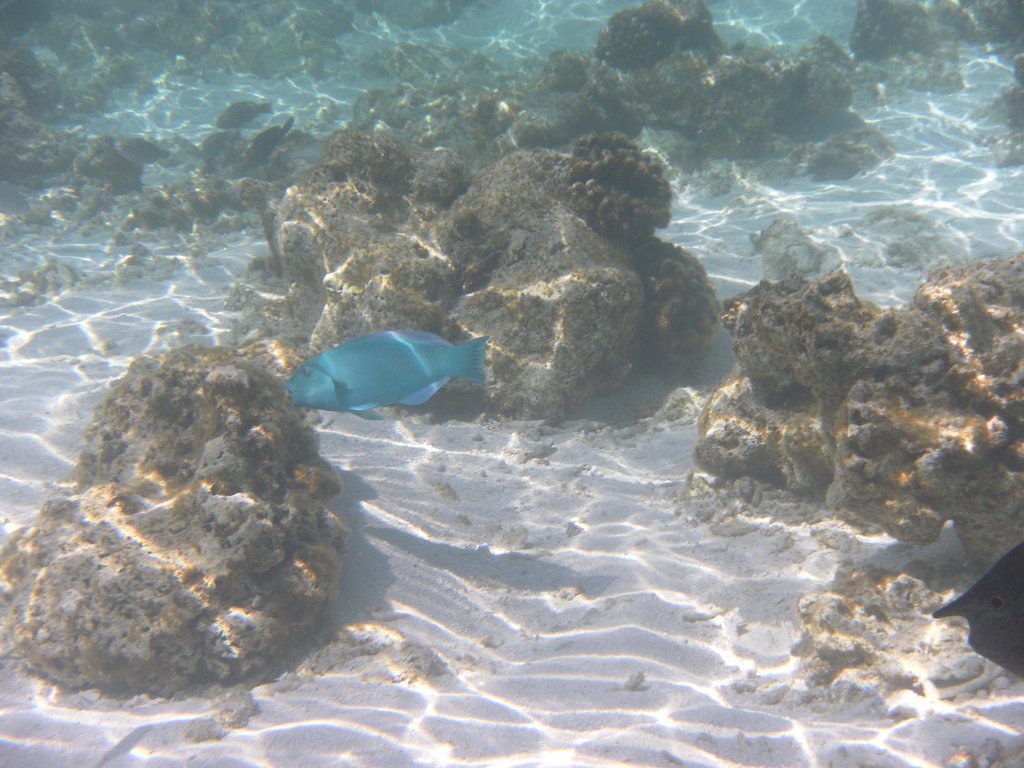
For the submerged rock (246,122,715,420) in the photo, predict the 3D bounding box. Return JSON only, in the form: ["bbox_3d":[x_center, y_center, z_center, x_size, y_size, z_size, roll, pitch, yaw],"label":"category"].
[{"bbox_3d":[-0.063,-0.279,4.270,0.970,0.480,0.720,0,18,0],"label":"submerged rock"}]

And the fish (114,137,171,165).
[{"bbox_3d":[-1.070,-0.677,6.000,0.165,0.076,0.035,7,18,-2],"label":"fish"}]

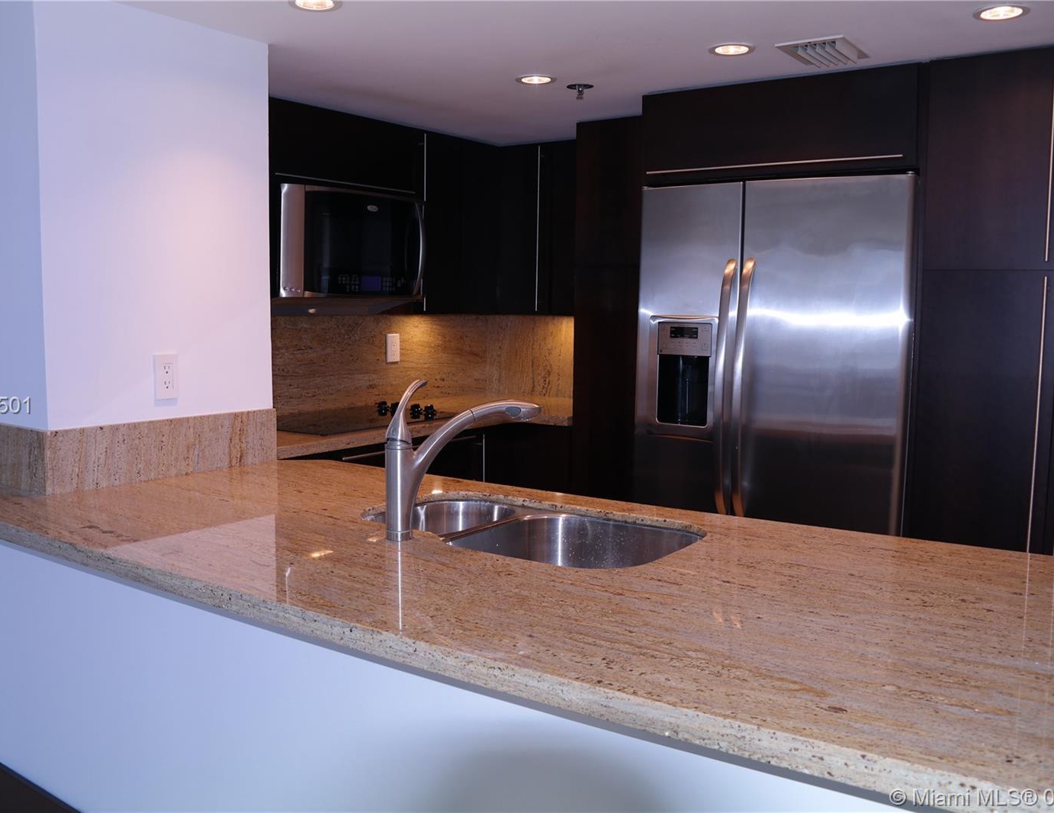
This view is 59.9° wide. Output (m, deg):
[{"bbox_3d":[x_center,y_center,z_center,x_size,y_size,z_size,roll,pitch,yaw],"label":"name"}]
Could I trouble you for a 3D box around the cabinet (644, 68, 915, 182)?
[{"bbox_3d":[0.963,-0.938,3.287,0.910,0.310,0.650,4,7,32],"label":"cabinet"}]

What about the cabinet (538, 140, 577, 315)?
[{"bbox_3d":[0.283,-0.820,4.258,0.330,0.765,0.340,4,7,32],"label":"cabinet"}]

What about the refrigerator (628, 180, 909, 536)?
[{"bbox_3d":[0.977,0.129,3.419,0.910,1.790,0.820,4,7,32],"label":"refrigerator"}]

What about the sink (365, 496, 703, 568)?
[{"bbox_3d":[-0.018,0.370,1.963,0.760,0.220,0.470,4,7,32],"label":"sink"}]

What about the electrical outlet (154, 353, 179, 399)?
[{"bbox_3d":[-0.966,-0.081,2.455,0.010,0.117,0.071,4,7,32],"label":"electrical outlet"}]

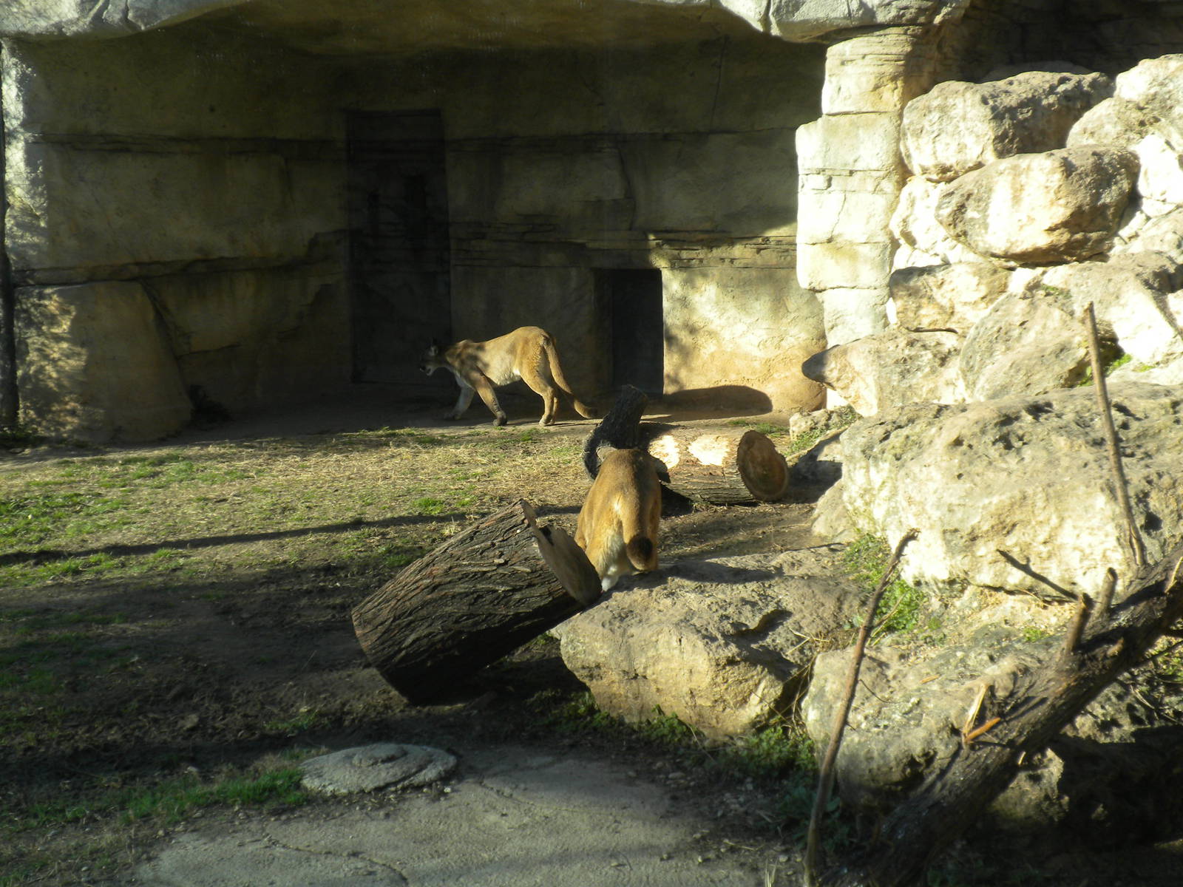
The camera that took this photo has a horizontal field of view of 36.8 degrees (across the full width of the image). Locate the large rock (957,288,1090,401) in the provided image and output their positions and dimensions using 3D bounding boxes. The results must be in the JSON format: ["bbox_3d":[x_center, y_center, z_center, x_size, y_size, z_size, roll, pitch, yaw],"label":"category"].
[{"bbox_3d":[2.407,-0.523,9.900,0.680,0.620,0.550,-1,8,0],"label":"large rock"}]

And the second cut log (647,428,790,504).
[{"bbox_3d":[0.603,0.104,9.877,0.820,0.400,0.400,5,10,35],"label":"second cut log"}]

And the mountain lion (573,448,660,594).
[{"bbox_3d":[0.116,0.378,6.990,0.340,0.680,1.200,0,8,4],"label":"mountain lion"}]

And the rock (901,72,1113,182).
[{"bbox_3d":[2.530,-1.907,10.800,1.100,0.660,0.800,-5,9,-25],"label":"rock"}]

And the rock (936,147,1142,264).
[{"bbox_3d":[2.560,-1.366,10.200,1.030,0.630,0.750,-4,9,-20],"label":"rock"}]

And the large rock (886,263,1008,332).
[{"bbox_3d":[2.070,-0.844,10.300,0.660,0.400,0.500,-3,8,-10],"label":"large rock"}]

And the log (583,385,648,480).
[{"bbox_3d":[0.139,-0.050,10.100,0.300,0.540,0.300,14,8,-2],"label":"log"}]

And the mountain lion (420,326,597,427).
[{"bbox_3d":[-0.575,-0.478,12.500,1.200,0.690,0.280,2,8,17],"label":"mountain lion"}]

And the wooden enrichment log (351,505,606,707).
[{"bbox_3d":[-0.380,0.500,5.943,0.700,0.400,0.400,-31,4,9],"label":"wooden enrichment log"}]

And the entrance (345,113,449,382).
[{"bbox_3d":[-1.486,-1.514,13.700,0.770,2.100,0.300,-1,8,0],"label":"entrance"}]

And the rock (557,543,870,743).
[{"bbox_3d":[0.373,0.568,5.207,0.680,0.380,0.800,4,10,33],"label":"rock"}]

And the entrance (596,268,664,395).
[{"bbox_3d":[0.311,-0.800,12.665,0.570,0.920,0.220,4,10,35],"label":"entrance"}]

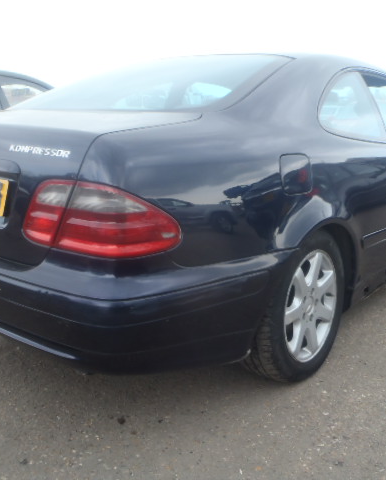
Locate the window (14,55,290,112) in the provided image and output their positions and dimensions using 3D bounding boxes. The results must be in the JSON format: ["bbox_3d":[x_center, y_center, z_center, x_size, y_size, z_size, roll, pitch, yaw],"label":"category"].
[{"bbox_3d":[-0.184,-0.722,2.311,1.170,0.100,0.720,11,38,39],"label":"window"}]

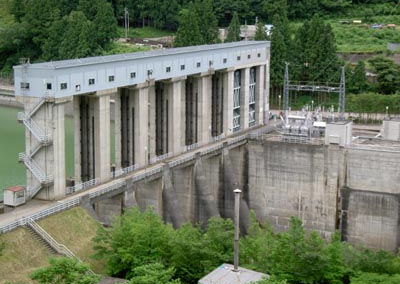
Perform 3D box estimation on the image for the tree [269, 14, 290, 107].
[{"bbox_3d":[23.734,-23.882,238.028,6.570,28.020,6.570,0,11,0],"label":"tree"}]

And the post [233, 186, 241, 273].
[{"bbox_3d":[3.964,9.590,86.008,0.750,9.190,0.750,0,11,0],"label":"post"}]

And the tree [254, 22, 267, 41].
[{"bbox_3d":[20.488,-35.712,270.003,4.060,9.410,4.060,0,11,0],"label":"tree"}]

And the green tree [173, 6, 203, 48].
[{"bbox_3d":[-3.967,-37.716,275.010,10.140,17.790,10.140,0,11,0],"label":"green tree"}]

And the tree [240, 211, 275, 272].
[{"bbox_3d":[7.068,12.509,98.006,4.180,8.450,4.180,0,11,0],"label":"tree"}]

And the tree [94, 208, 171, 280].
[{"bbox_3d":[-8.805,13.283,104.008,10.440,10.060,9.390,0,11,0],"label":"tree"}]

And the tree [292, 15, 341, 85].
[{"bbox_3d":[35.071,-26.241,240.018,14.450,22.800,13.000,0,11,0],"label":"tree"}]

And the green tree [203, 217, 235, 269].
[{"bbox_3d":[2.297,13.003,99.005,3.970,7.770,3.970,0,11,0],"label":"green tree"}]

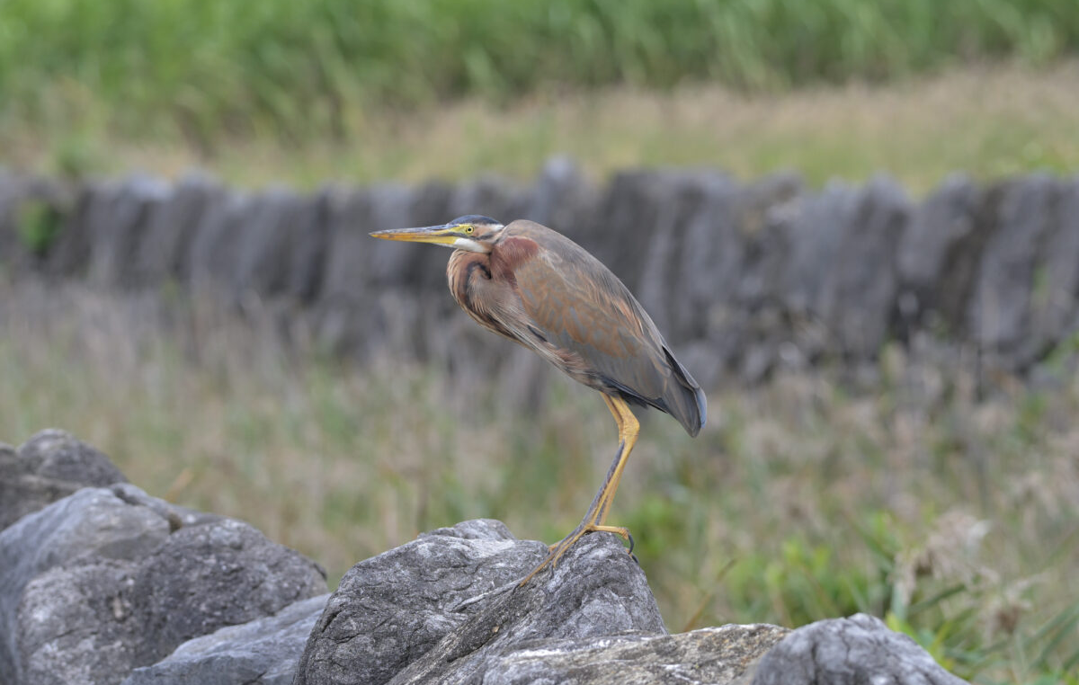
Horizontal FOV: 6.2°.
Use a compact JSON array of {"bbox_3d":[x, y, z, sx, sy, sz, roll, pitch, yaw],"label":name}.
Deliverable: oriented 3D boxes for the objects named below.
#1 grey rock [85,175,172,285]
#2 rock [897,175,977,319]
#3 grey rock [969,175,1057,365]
[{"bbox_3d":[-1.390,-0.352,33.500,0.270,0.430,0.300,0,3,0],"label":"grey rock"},{"bbox_3d":[1.279,-0.302,31.800,0.250,0.480,0.300,0,3,0],"label":"rock"},{"bbox_3d":[1.525,-0.233,31.800,0.270,0.600,0.320,0,3,0],"label":"grey rock"}]

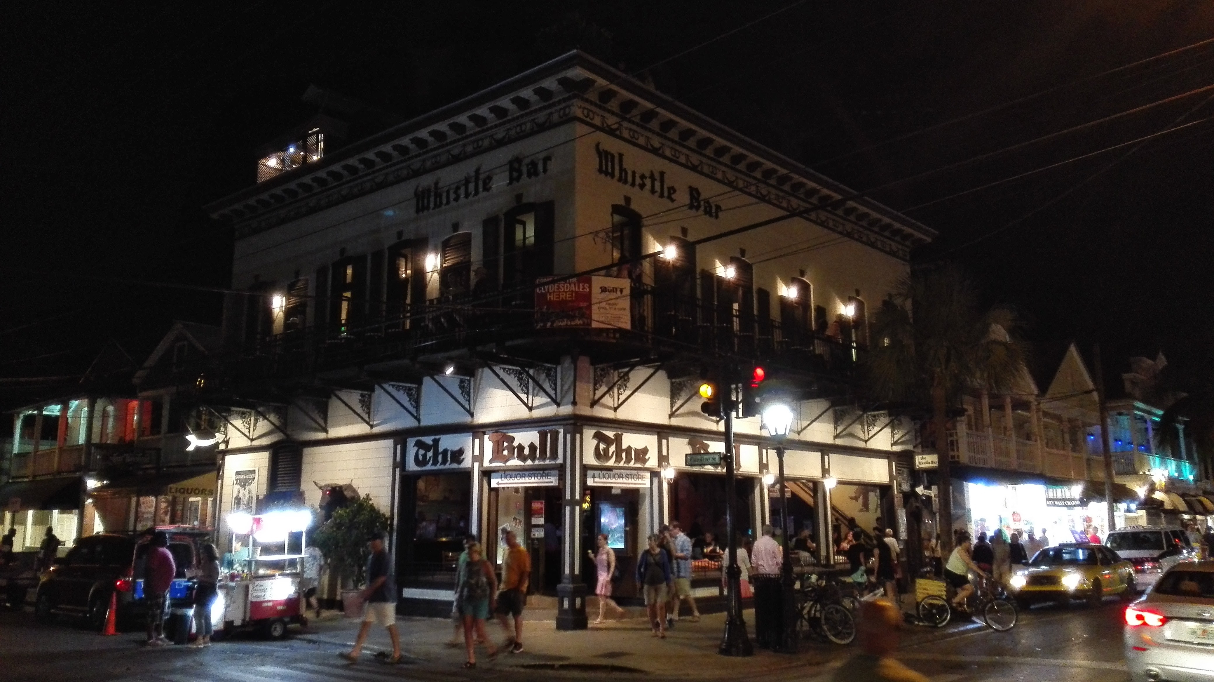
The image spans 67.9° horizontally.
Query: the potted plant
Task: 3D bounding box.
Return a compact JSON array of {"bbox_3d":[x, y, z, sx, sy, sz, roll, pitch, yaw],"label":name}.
[{"bbox_3d":[-5.169,4.321,18.222,1.380,2.380,1.420,0,-11,0],"label":"potted plant"}]

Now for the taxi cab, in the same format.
[{"bbox_3d":[12.672,6.301,24.465,1.960,1.480,5.300,-12,-16,43],"label":"taxi cab"}]

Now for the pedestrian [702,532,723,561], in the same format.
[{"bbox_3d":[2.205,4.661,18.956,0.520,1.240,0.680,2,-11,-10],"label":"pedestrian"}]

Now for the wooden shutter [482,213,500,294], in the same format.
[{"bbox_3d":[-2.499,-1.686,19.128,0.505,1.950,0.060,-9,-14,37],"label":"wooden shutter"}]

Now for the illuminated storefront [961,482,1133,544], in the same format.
[{"bbox_3d":[17.487,7.359,34.474,1.000,3.200,16.500,-12,-16,43],"label":"illuminated storefront"}]

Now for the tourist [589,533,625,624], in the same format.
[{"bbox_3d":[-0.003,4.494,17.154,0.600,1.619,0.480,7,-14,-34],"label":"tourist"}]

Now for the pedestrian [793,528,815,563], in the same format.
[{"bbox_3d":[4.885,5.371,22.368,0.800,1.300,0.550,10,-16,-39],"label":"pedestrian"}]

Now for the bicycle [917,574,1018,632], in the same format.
[{"bbox_3d":[6.631,4.753,16.512,1.780,1.050,0.700,-8,-14,35],"label":"bicycle"}]

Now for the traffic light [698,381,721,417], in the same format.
[{"bbox_3d":[1.565,0.772,13.700,0.310,0.770,0.260,7,-14,-29],"label":"traffic light"}]

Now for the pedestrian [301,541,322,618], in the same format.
[{"bbox_3d":[-5.842,4.605,17.762,0.550,1.660,0.480,-5,-12,22],"label":"pedestrian"}]

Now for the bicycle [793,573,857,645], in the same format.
[{"bbox_3d":[3.203,4.134,13.994,0.570,1.040,1.680,7,-13,-33],"label":"bicycle"}]

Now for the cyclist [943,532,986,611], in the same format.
[{"bbox_3d":[6.772,4.349,17.000,0.750,1.460,0.500,-8,-15,34],"label":"cyclist"}]

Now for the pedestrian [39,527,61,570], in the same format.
[{"bbox_3d":[-13.363,5.397,21.648,0.400,1.740,0.500,-2,-11,10],"label":"pedestrian"}]

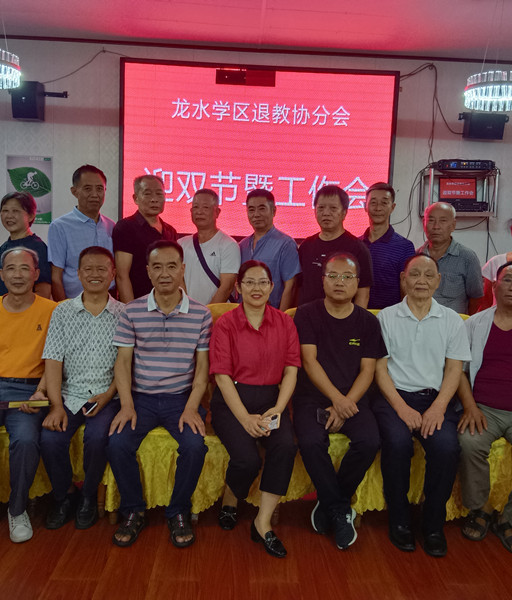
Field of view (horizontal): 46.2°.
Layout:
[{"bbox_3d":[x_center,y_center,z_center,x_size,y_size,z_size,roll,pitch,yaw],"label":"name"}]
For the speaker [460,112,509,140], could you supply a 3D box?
[{"bbox_3d":[1.932,-1.452,5.058,0.310,0.240,0.230,3,12,4],"label":"speaker"}]

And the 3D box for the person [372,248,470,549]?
[{"bbox_3d":[0.815,0.437,2.938,0.520,1.306,0.760,4,6,14],"label":"person"}]

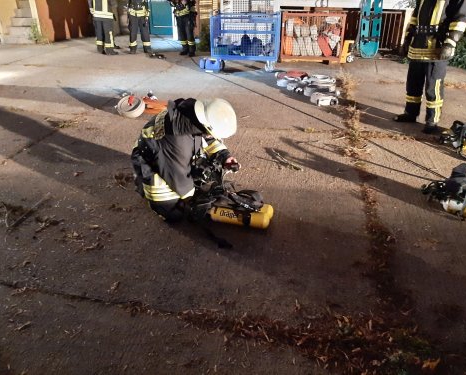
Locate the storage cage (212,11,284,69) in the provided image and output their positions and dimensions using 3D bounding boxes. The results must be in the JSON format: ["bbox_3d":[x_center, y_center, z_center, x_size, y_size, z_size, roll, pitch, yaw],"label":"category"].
[{"bbox_3d":[0.292,-2.838,7.302,1.220,1.000,0.800,4,30,9],"label":"storage cage"}]

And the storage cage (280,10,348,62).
[{"bbox_3d":[1.681,-3.127,7.786,1.210,0.970,0.800,6,30,12],"label":"storage cage"}]

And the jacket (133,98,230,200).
[{"bbox_3d":[-0.350,-0.287,2.752,0.600,0.660,0.550,5,30,10],"label":"jacket"}]

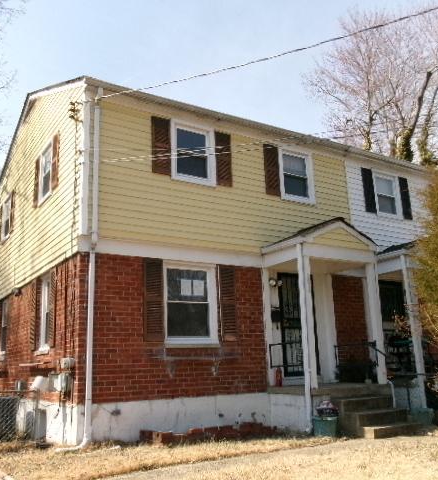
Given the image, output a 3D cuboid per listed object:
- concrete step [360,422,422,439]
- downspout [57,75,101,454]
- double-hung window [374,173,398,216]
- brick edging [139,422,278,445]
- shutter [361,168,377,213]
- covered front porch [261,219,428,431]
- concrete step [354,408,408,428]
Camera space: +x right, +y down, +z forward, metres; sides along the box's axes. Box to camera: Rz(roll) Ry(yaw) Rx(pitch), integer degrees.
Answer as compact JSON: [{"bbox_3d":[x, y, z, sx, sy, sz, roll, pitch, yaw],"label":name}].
[{"bbox_3d":[2.759,3.024,8.265,1.150,0.160,0.320,7,-16,-32],"label":"concrete step"},{"bbox_3d":[-2.092,0.225,7.973,0.540,5.660,0.350,7,-16,-32],"label":"downspout"},{"bbox_3d":[4.131,-1.090,12.656,0.890,1.060,0.100,7,-16,-32],"label":"double-hung window"},{"bbox_3d":[-0.089,3.124,8.422,2.590,0.250,0.280,7,-16,-32],"label":"brick edging"},{"bbox_3d":[3.579,-1.171,12.286,0.385,1.060,0.040,7,-16,-32],"label":"shutter"},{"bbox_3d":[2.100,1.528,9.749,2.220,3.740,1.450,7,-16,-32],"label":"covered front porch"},{"bbox_3d":[2.598,2.922,8.540,1.150,0.195,0.320,7,-16,-32],"label":"concrete step"}]

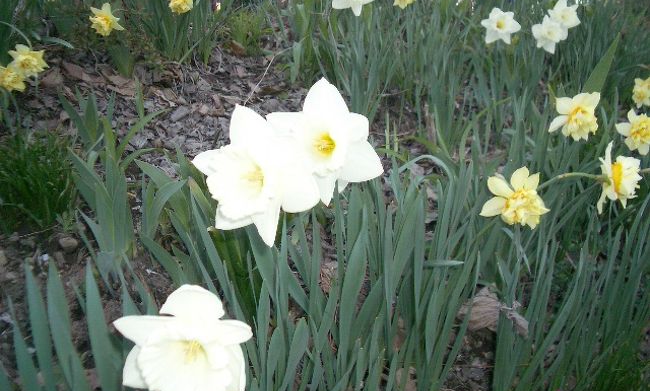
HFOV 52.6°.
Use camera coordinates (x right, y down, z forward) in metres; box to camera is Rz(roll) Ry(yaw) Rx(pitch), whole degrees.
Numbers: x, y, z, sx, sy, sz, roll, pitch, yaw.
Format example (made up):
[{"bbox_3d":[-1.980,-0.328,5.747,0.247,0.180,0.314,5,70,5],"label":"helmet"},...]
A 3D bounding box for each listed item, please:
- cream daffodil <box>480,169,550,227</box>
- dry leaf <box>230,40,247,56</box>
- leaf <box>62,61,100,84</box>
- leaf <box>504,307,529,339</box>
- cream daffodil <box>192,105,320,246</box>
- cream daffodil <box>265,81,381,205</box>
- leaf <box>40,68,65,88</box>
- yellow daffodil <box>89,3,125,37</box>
[{"bbox_3d":[0.231,0.002,0.800,0.082,0.076,0.052,0,23,0],"label":"cream daffodil"},{"bbox_3d":[-0.250,-0.425,1.900,0.045,0.030,0.040,-3,20,-7],"label":"dry leaf"},{"bbox_3d":[-0.623,-0.315,1.680,0.090,0.033,0.065,11,34,16],"label":"leaf"},{"bbox_3d":[0.268,0.179,0.920,0.033,0.036,0.025,-7,23,-17],"label":"leaf"},{"bbox_3d":[-0.054,-0.015,0.510,0.102,0.107,0.060,6,15,16],"label":"cream daffodil"},{"bbox_3d":[0.000,-0.044,0.530,0.098,0.101,0.058,3,19,7],"label":"cream daffodil"},{"bbox_3d":[-0.689,-0.296,1.660,0.060,0.028,0.055,0,33,0],"label":"leaf"},{"bbox_3d":[-0.499,-0.402,1.500,0.080,0.077,0.050,1,32,3],"label":"yellow daffodil"}]

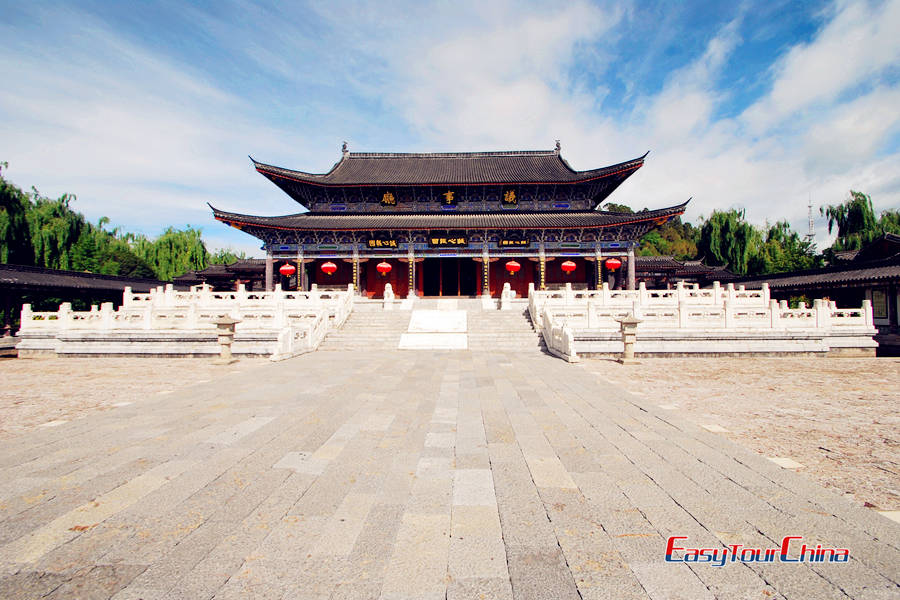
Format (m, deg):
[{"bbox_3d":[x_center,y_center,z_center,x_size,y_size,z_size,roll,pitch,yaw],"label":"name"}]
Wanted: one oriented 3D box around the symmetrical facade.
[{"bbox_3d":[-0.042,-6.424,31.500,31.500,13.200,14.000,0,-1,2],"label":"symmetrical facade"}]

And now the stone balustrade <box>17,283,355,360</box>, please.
[{"bbox_3d":[-9.700,0.610,15.400,10.800,2.900,6.600,0,-1,2],"label":"stone balustrade"}]

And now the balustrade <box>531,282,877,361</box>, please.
[{"bbox_3d":[9.300,0.543,15.000,11.000,2.900,6.600,0,-1,2],"label":"balustrade"}]

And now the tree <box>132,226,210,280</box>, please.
[{"bbox_3d":[-31.304,-2.720,42.000,7.500,10.600,7.500,0,-1,2],"label":"tree"}]

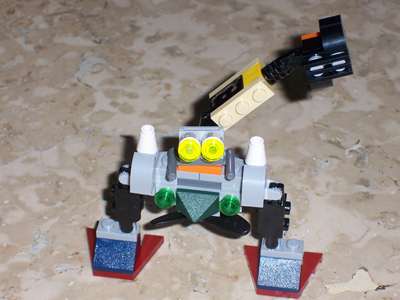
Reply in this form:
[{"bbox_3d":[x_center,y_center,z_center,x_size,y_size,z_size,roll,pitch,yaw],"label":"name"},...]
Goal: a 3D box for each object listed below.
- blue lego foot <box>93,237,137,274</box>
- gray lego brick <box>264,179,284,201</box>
[{"bbox_3d":[-0.032,0.039,0.492,0.016,0.010,0.016,6,37,6],"label":"blue lego foot"},{"bbox_3d":[0.027,0.014,0.454,0.007,0.008,0.008,5,38,6],"label":"gray lego brick"}]

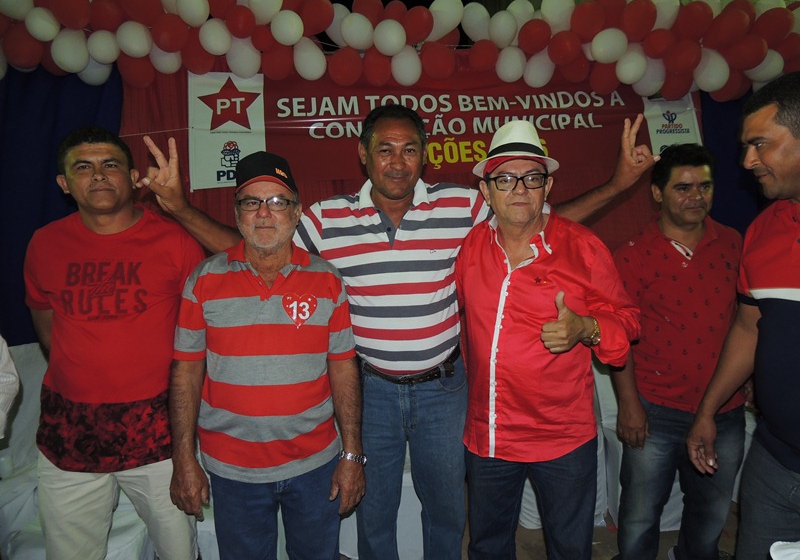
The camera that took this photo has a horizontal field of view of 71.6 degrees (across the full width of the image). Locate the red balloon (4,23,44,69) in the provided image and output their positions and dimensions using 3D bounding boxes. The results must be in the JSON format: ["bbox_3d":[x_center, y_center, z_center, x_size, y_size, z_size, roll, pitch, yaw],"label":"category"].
[{"bbox_3d":[-1.989,-1.233,2.930,0.180,0.195,0.180,-1,5,0],"label":"red balloon"}]

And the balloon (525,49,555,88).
[{"bbox_3d":[0.729,-1.111,2.900,0.160,0.185,0.165,-1,9,0],"label":"balloon"}]

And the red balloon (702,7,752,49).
[{"bbox_3d":[1.719,-1.324,2.920,0.220,0.175,0.175,-44,-4,14],"label":"red balloon"}]

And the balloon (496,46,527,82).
[{"bbox_3d":[0.583,-1.129,2.900,0.165,0.190,0.165,-1,5,0],"label":"balloon"}]

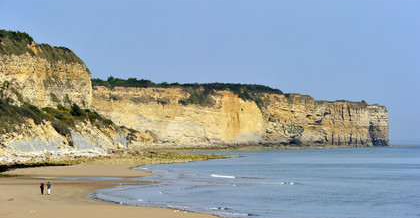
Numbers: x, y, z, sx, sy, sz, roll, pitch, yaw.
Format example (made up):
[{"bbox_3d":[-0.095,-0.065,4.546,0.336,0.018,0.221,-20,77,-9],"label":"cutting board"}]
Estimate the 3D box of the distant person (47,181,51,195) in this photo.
[{"bbox_3d":[-20.934,10.311,303.000,0.500,1.730,0.350,0,-1,-7],"label":"distant person"}]

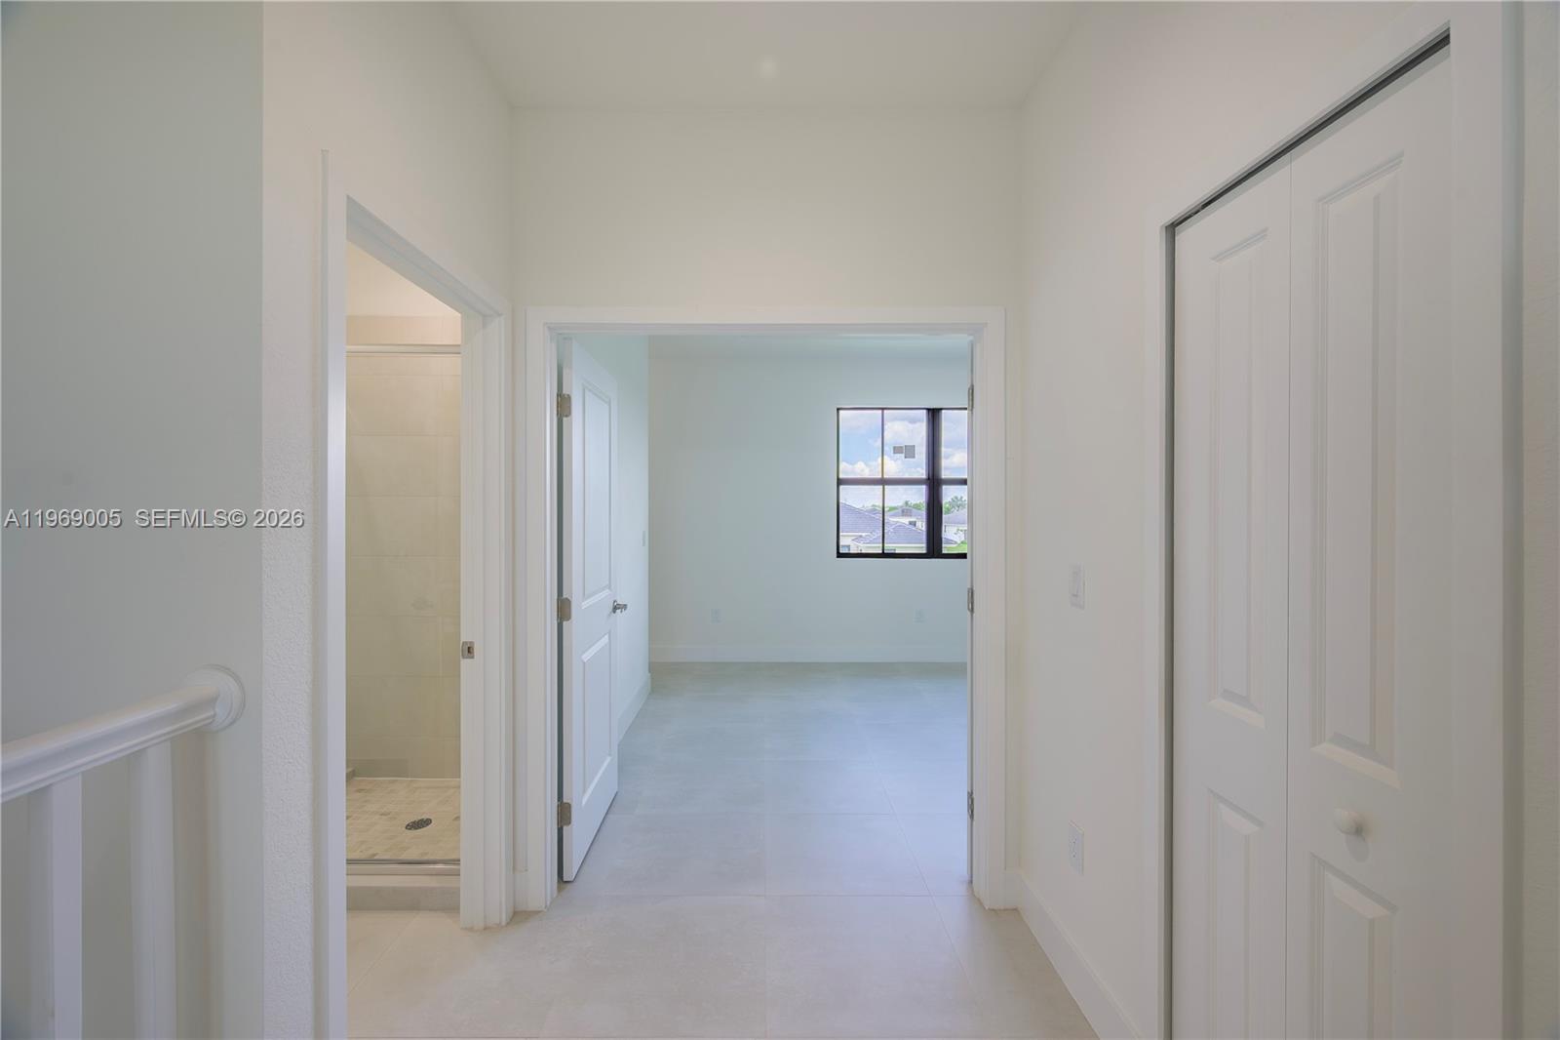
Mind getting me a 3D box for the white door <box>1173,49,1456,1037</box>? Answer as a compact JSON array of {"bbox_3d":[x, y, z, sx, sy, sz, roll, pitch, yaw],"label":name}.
[{"bbox_3d":[0.919,0.364,1.077,0.038,2.008,0.597,0,1,-1],"label":"white door"}]

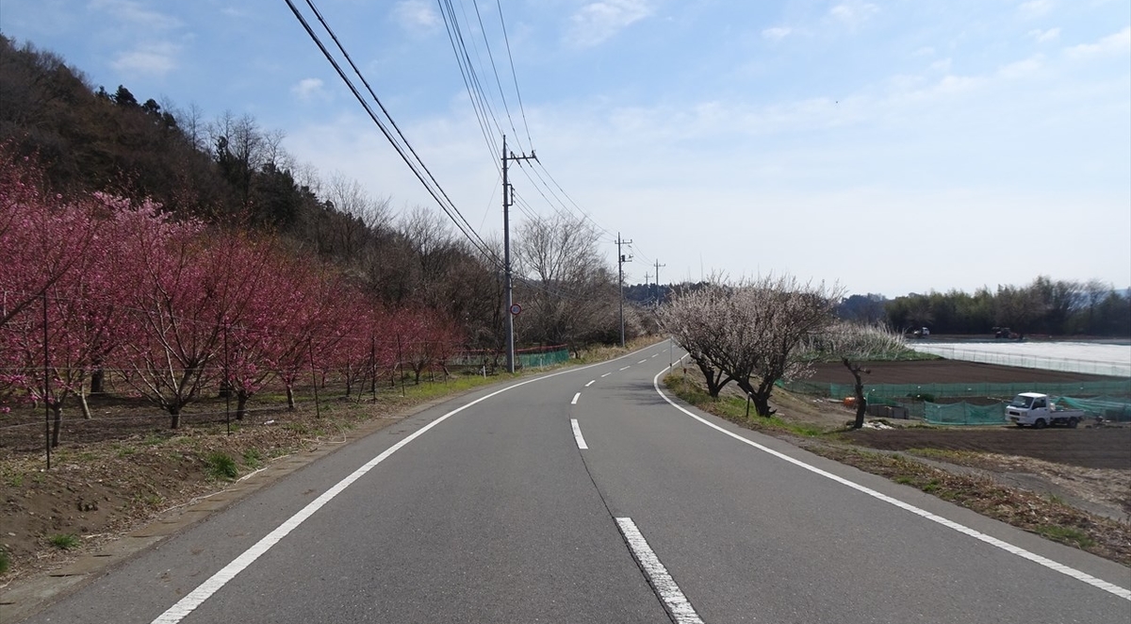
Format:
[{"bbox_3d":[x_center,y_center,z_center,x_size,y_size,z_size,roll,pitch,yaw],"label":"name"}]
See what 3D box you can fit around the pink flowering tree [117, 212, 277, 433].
[{"bbox_3d":[-5.927,0.173,12.500,2.450,3.300,2.400,-1,-1,-26],"label":"pink flowering tree"}]

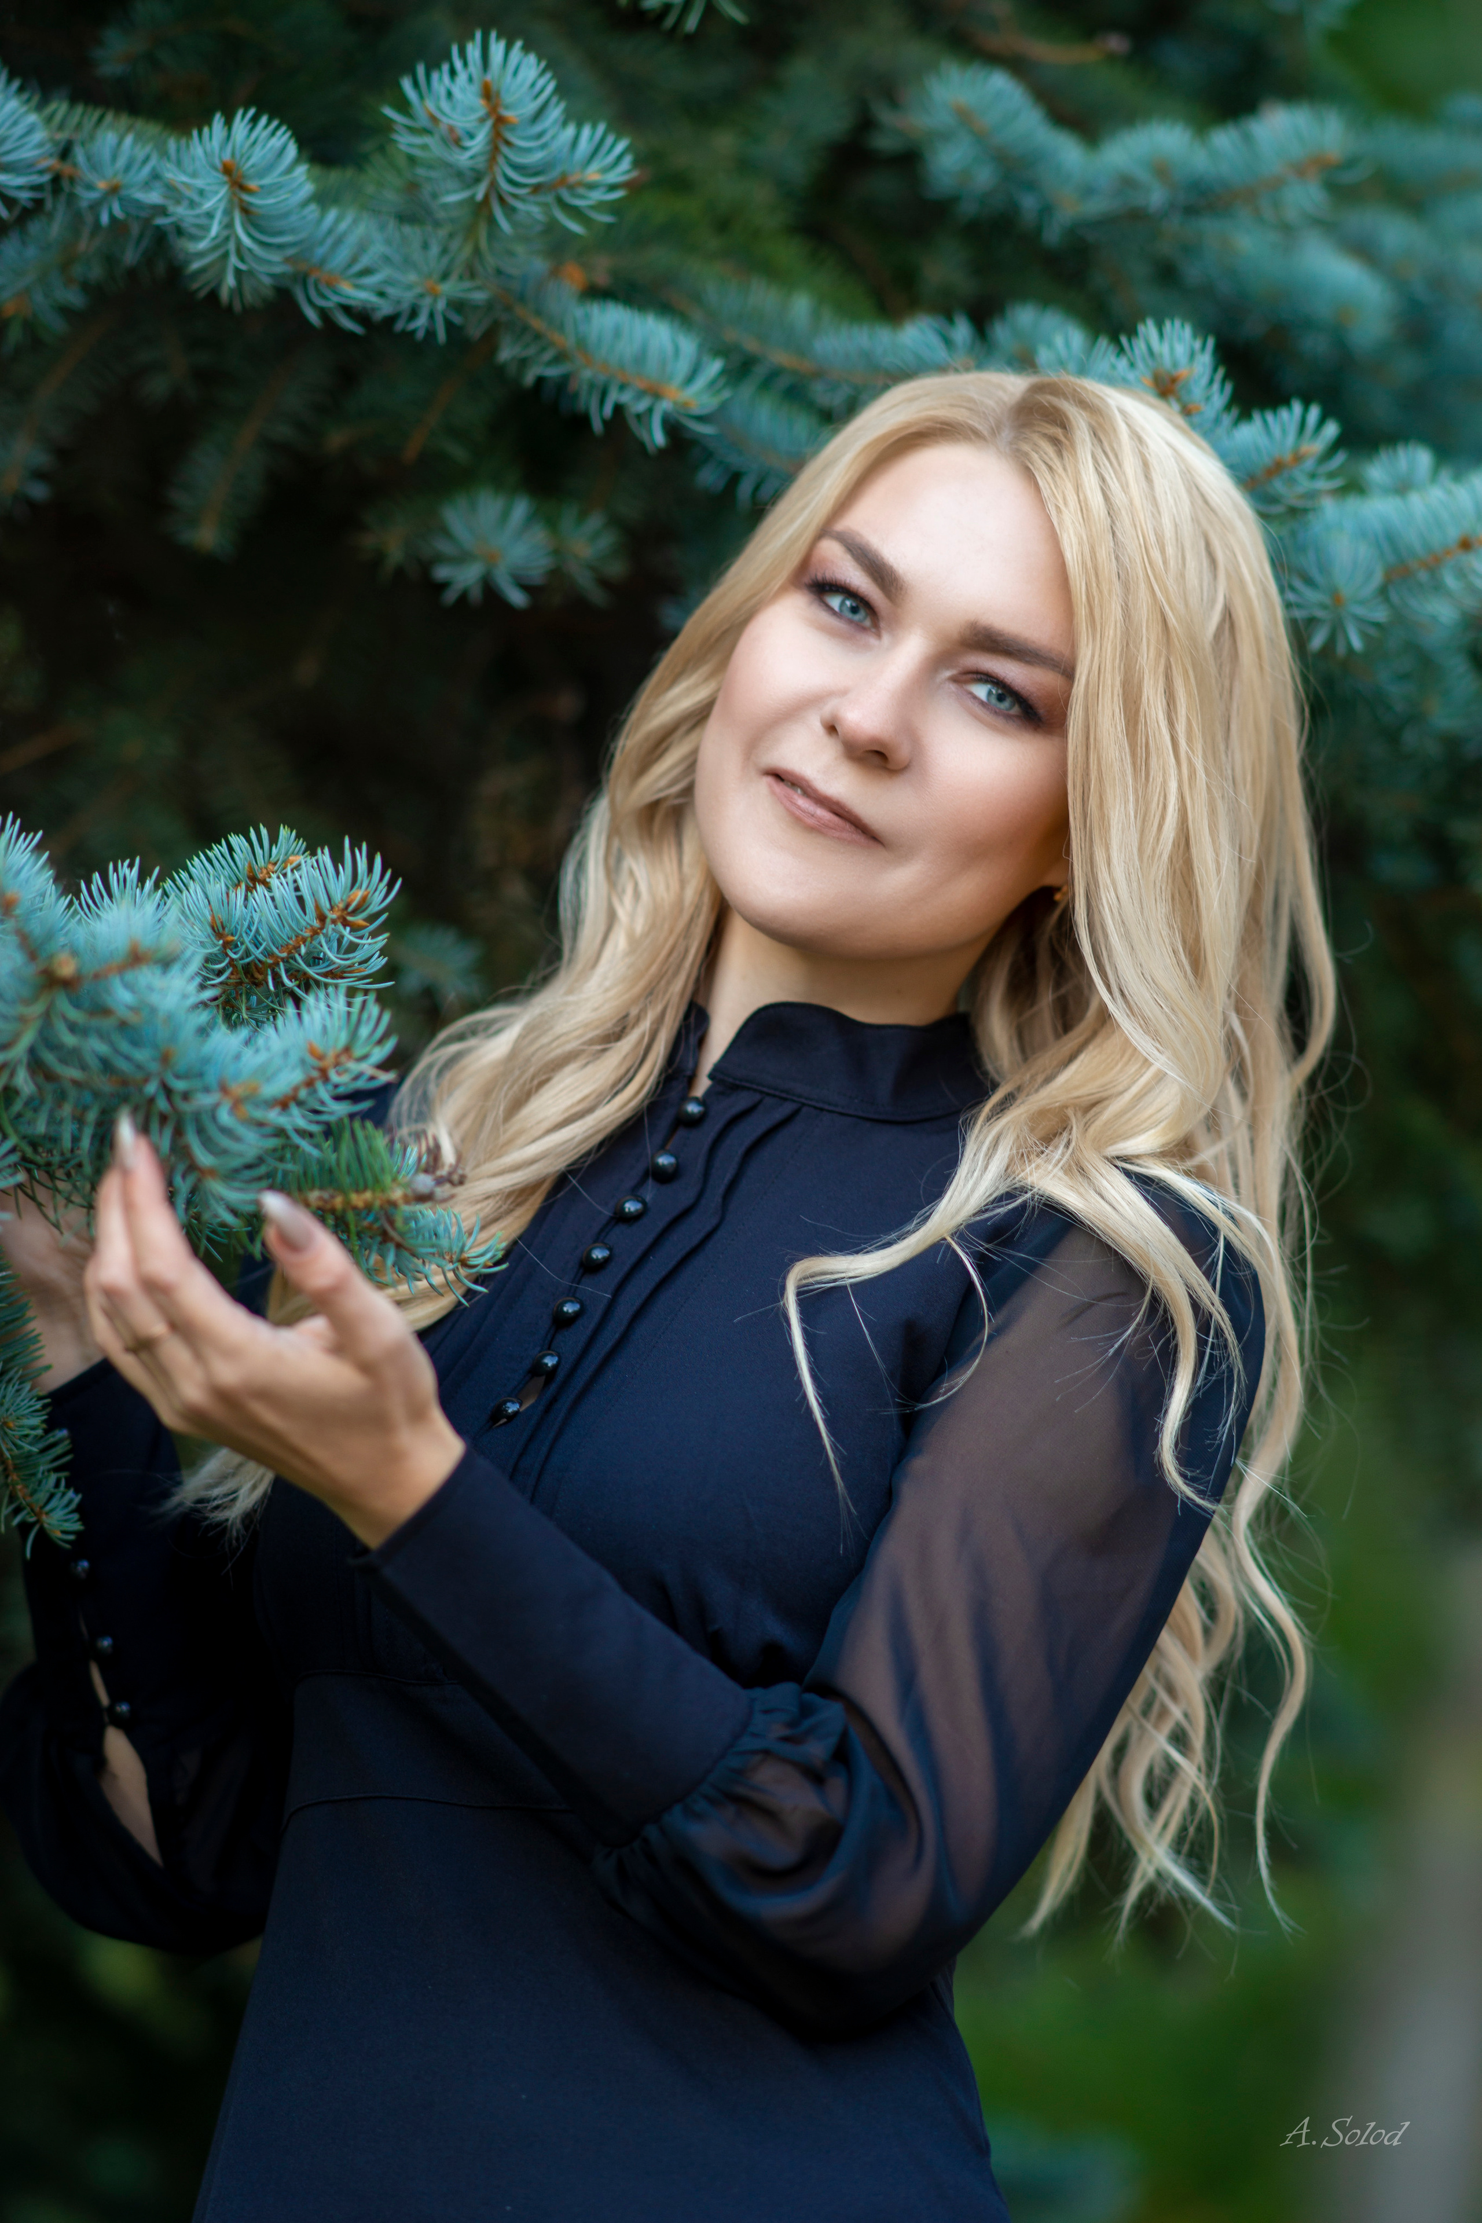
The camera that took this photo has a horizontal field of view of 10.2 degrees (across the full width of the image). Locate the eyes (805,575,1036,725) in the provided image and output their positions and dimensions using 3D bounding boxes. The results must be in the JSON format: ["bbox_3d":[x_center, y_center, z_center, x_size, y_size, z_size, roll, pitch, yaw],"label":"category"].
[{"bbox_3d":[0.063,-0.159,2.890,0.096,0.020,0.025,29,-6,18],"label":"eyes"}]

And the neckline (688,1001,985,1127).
[{"bbox_3d":[0.034,-0.025,2.945,0.120,0.048,0.120,21,20,41],"label":"neckline"}]

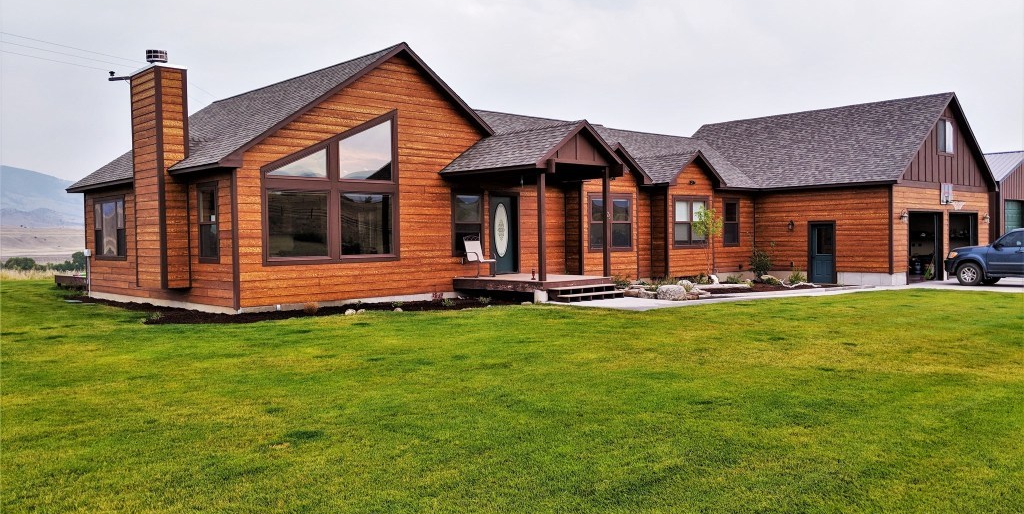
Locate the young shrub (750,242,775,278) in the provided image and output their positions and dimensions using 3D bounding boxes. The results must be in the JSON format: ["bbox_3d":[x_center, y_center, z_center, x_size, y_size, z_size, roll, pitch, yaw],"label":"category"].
[{"bbox_3d":[8.782,0.105,28.000,0.799,1.297,0.799,-3,2,-44],"label":"young shrub"}]

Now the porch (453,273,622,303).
[{"bbox_3d":[0.672,0.751,19.485,2.465,0.483,3.623,-3,2,-44],"label":"porch"}]

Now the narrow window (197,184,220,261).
[{"bbox_3d":[-6.446,-0.714,16.900,0.121,1.711,1.047,-3,2,-44],"label":"narrow window"}]

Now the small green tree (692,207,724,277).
[{"bbox_3d":[6.298,-0.449,25.600,0.974,2.276,0.974,-3,2,-44],"label":"small green tree"}]

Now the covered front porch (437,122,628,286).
[{"bbox_3d":[0.530,-1.302,19.536,3.170,3.824,3.321,-3,2,-44],"label":"covered front porch"}]

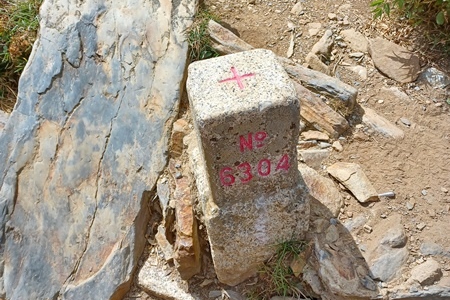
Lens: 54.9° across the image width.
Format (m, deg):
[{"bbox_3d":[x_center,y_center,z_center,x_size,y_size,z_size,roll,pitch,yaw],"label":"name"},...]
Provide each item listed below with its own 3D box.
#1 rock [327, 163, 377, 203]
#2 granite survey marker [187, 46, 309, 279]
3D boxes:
[{"bbox_3d":[0.301,0.070,0.995,0.067,0.025,0.126,-26,49,-19],"label":"rock"},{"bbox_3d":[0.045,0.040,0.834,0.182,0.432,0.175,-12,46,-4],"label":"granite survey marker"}]

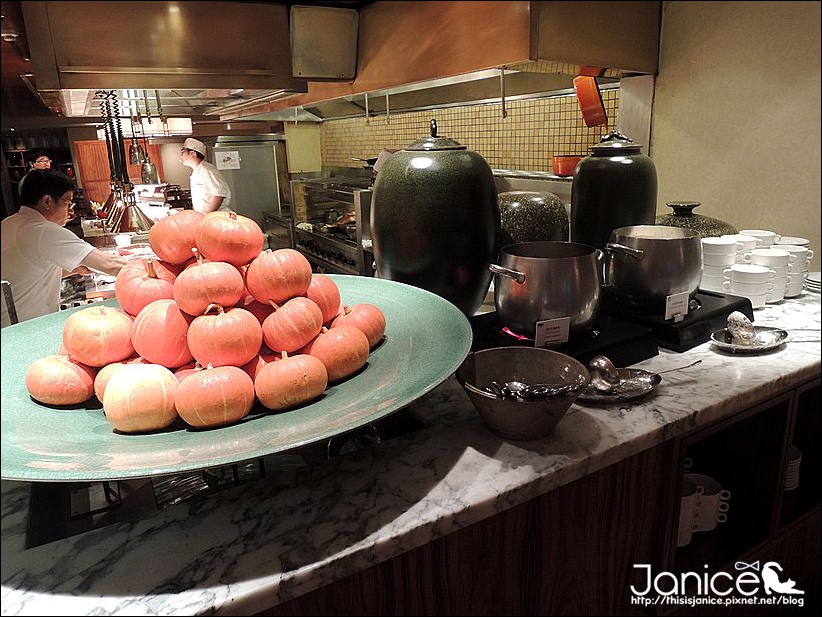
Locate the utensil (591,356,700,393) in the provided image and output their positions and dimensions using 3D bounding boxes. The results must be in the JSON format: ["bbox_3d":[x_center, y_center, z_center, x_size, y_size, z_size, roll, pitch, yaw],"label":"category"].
[{"bbox_3d":[0.489,0.118,1.156,0.300,0.070,0.065,-9,18,-22],"label":"utensil"}]

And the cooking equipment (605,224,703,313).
[{"bbox_3d":[0.645,-0.114,1.522,0.295,0.179,0.243,-11,19,-28],"label":"cooking equipment"}]

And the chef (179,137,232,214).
[{"bbox_3d":[-1.876,-0.788,5.481,0.500,1.640,0.500,-9,18,-22],"label":"chef"}]

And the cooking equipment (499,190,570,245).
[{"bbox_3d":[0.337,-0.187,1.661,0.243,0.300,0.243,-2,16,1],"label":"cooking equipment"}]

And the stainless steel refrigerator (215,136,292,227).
[{"bbox_3d":[-2.014,-1.283,7.309,0.840,1.750,0.750,-11,19,-28],"label":"stainless steel refrigerator"}]

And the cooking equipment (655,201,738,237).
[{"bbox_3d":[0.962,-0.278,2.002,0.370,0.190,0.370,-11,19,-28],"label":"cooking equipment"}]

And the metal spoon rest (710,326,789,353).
[{"bbox_3d":[0.818,0.075,1.376,0.225,0.030,0.127,-11,19,-28],"label":"metal spoon rest"}]

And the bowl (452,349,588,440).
[{"bbox_3d":[0.197,0.160,1.021,0.230,0.105,0.230,-2,16,1],"label":"bowl"}]

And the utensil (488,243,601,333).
[{"bbox_3d":[0.327,-0.054,1.357,0.295,0.179,0.243,-11,19,-28],"label":"utensil"}]

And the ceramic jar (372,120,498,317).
[{"bbox_3d":[0.063,-0.206,1.491,0.330,0.550,0.330,-2,16,1],"label":"ceramic jar"}]

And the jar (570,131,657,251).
[{"bbox_3d":[0.640,-0.294,1.803,0.271,0.505,0.271,-11,19,-28],"label":"jar"}]

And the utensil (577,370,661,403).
[{"bbox_3d":[0.414,0.156,1.143,0.222,0.028,0.125,-11,19,-28],"label":"utensil"}]

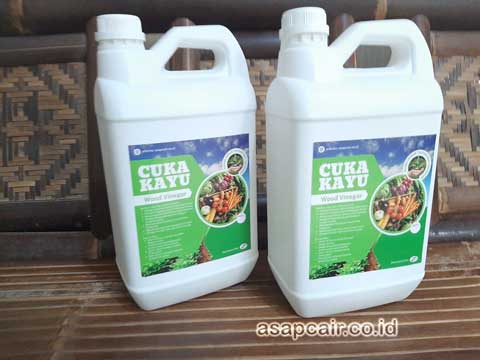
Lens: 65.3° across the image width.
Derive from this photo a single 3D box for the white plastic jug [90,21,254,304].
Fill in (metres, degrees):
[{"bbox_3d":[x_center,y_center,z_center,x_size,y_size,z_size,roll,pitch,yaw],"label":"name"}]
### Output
[{"bbox_3d":[-0.069,-0.018,0.435,0.165,0.312,0.110,-9,18,-24],"label":"white plastic jug"}]

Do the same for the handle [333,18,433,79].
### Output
[{"bbox_3d":[0.140,-0.134,0.382,0.108,0.059,0.039,-5,16,-12],"label":"handle"}]

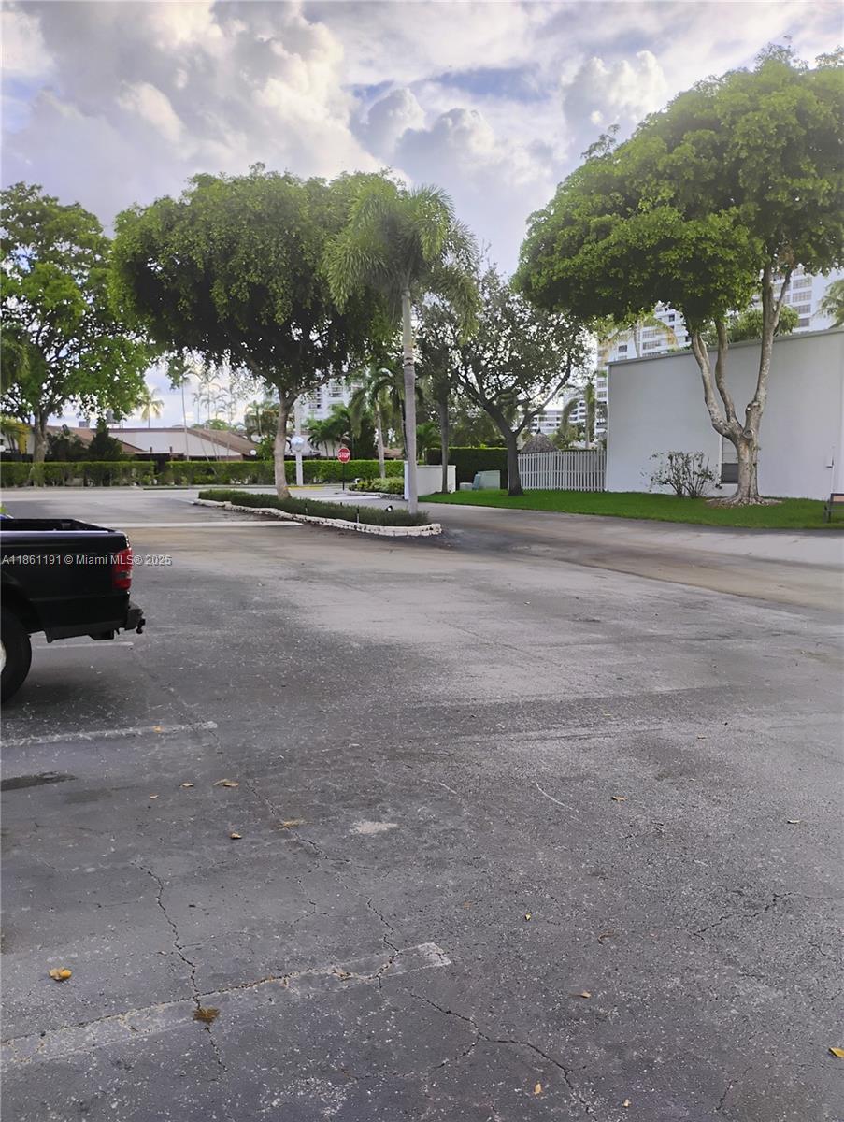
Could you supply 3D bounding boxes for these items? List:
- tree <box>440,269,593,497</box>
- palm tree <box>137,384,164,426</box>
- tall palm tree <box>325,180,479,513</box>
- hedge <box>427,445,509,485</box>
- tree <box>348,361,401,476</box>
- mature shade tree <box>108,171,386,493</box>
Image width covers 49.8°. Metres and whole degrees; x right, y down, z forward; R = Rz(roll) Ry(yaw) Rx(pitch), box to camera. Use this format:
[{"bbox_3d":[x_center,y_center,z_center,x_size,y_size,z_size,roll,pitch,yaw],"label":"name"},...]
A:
[{"bbox_3d":[3.972,-7.724,39.400,6.570,9.690,6.400,0,6,0],"label":"tree"},{"bbox_3d":[-38.448,-18.740,128.734,3.700,12.540,3.700,0,6,0],"label":"palm tree"},{"bbox_3d":[-0.460,-4.789,21.310,3.590,8.070,3.590,0,6,0],"label":"tall palm tree"},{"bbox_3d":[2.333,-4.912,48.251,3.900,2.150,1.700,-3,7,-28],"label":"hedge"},{"bbox_3d":[-2.388,-6.682,45.547,2.620,6.350,2.620,0,6,0],"label":"tree"},{"bbox_3d":[-5.444,-6.900,28.626,8.590,10.600,8.300,0,6,0],"label":"mature shade tree"}]

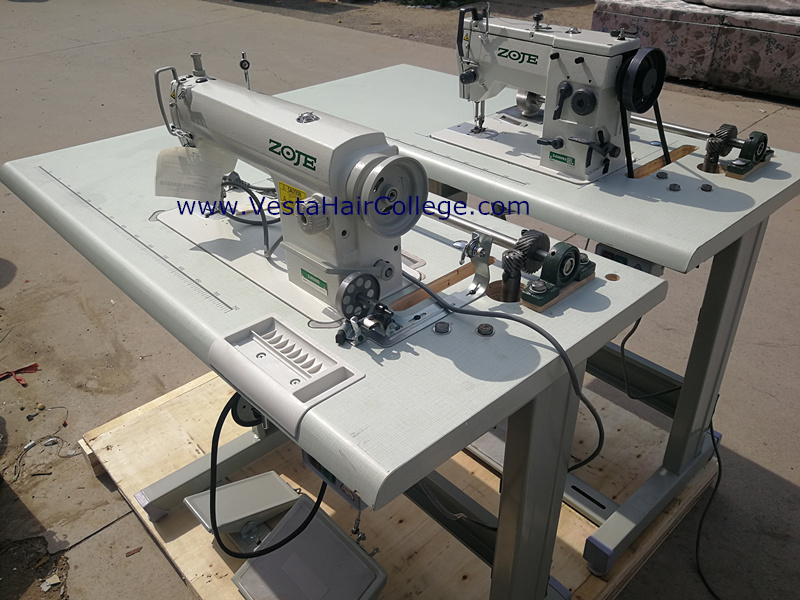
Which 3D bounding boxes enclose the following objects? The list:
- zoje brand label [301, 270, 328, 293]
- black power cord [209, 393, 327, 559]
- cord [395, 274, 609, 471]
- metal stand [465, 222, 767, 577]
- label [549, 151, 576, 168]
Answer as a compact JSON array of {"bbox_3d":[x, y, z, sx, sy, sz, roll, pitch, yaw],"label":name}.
[{"bbox_3d":[-0.113,-0.023,0.816,0.003,0.017,0.055,-27,40,-35],"label":"zoje brand label"},{"bbox_3d":[-0.206,0.228,0.926,0.160,0.380,0.220,-27,40,-35],"label":"black power cord"},{"bbox_3d":[0.152,0.113,0.912,0.190,0.350,0.300,-27,40,-35],"label":"cord"},{"bbox_3d":[0.319,0.027,1.483,0.500,0.730,0.820,-26,40,-34],"label":"metal stand"},{"bbox_3d":[0.290,-0.251,1.117,0.003,0.017,0.055,-26,40,-34],"label":"label"}]

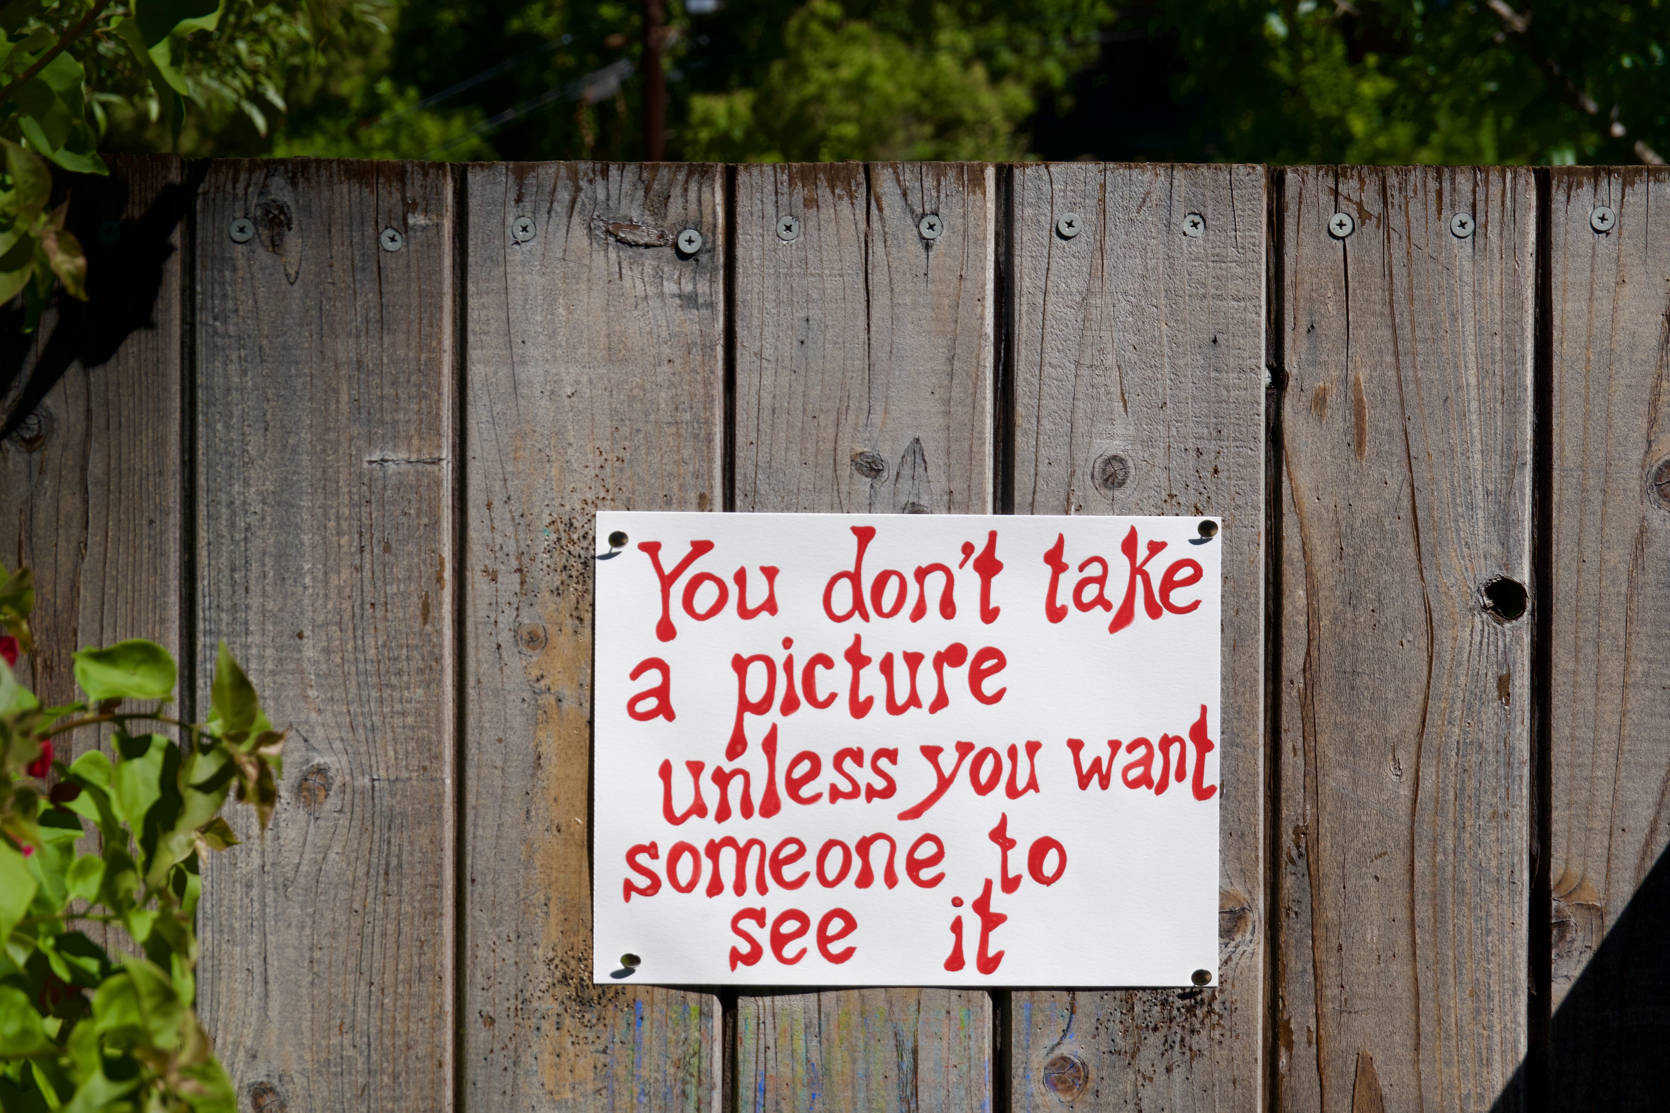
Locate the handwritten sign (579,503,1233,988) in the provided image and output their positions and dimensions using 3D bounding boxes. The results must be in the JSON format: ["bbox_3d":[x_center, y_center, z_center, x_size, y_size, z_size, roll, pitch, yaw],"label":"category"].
[{"bbox_3d":[0.036,0.095,2.160,0.306,0.231,0.005,0,1,-1],"label":"handwritten sign"}]

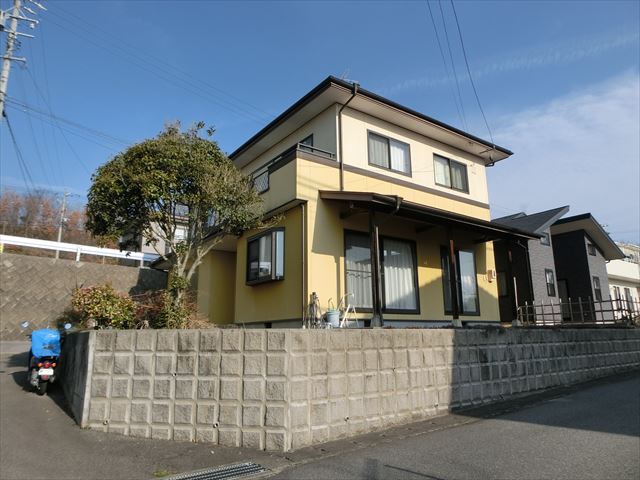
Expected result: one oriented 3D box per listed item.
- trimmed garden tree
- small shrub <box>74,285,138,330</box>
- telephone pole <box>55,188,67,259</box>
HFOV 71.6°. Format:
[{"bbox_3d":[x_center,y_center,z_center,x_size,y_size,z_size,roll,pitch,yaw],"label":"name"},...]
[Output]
[{"bbox_3d":[-3.130,-0.367,9.611,3.600,4.644,3.500,4,-13,-18],"label":"trimmed garden tree"},{"bbox_3d":[-3.853,1.202,7.934,1.120,0.816,1.050,6,-14,-25],"label":"small shrub"},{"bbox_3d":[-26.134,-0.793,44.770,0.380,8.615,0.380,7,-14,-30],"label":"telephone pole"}]

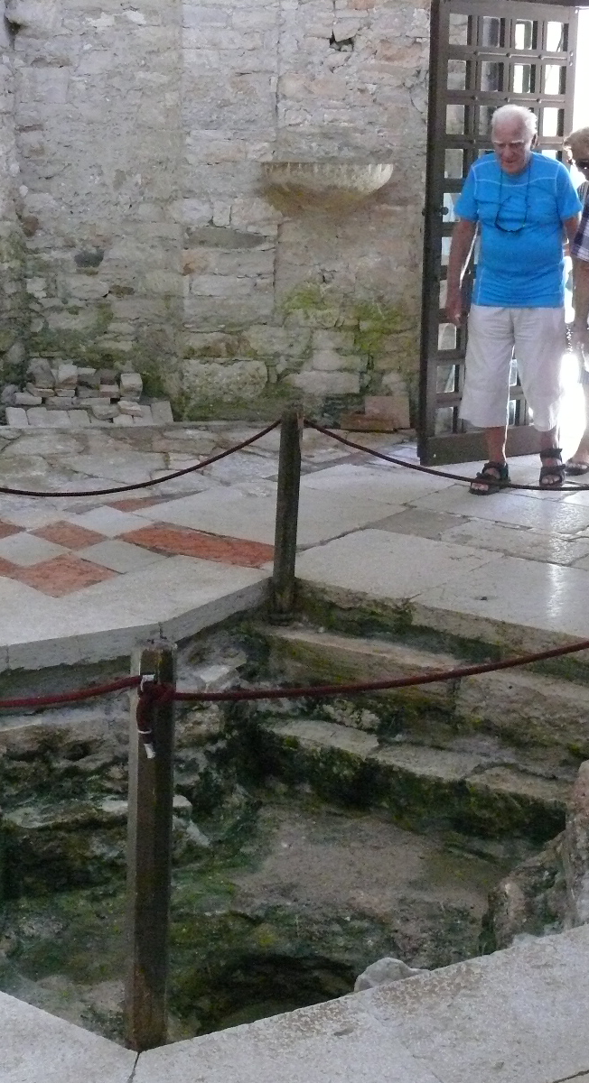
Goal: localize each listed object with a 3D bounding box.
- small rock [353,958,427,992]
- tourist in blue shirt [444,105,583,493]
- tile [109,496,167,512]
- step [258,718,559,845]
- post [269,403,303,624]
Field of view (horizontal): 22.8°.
[{"bbox_3d":[0.201,0.901,2.974,0.165,0.095,0.125,-8,17,-27],"label":"small rock"},{"bbox_3d":[1.079,-1.157,6.925,0.630,1.757,0.380,4,15,14],"label":"tourist in blue shirt"},{"bbox_3d":[-0.699,-0.164,6.516,0.170,0.020,0.310,12,19,35],"label":"tile"},{"bbox_3d":[0.453,0.792,4.902,1.129,0.190,0.300,9,17,30],"label":"step"},{"bbox_3d":[-0.029,-0.083,5.246,0.075,0.810,0.075,-1,15,-15],"label":"post"}]

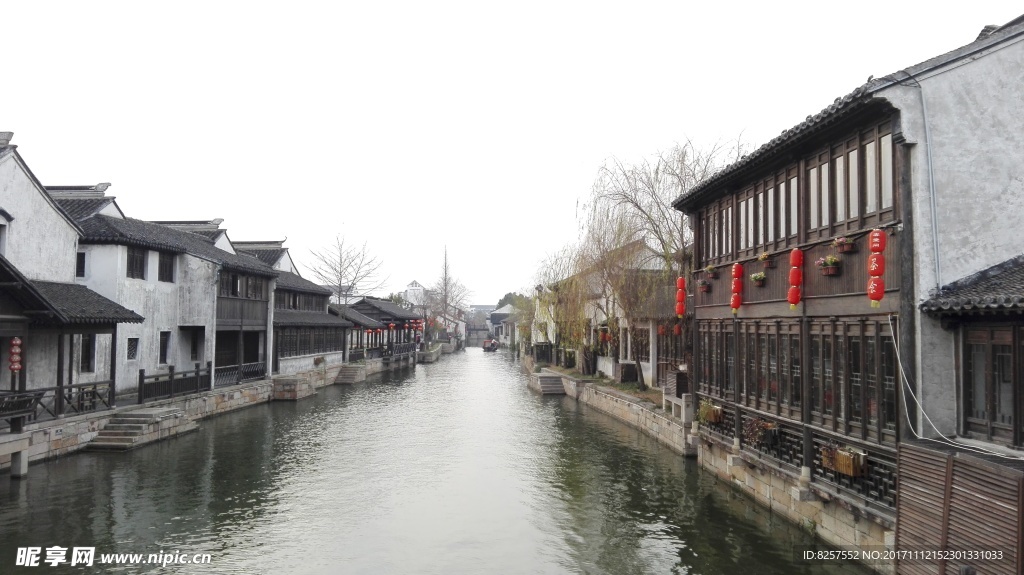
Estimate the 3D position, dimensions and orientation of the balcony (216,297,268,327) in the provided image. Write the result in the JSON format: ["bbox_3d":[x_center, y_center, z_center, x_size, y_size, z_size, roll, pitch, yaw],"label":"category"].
[{"bbox_3d":[-12.994,1.152,35.549,0.150,1.200,5.280,0,-3,6],"label":"balcony"}]

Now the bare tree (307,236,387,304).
[{"bbox_3d":[-12.497,0.799,55.250,5.907,9.639,6.000,0,-3,-2],"label":"bare tree"}]

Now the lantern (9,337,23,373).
[{"bbox_3d":[-14.604,1.972,21.562,0.391,1.059,0.391,0,-3,-2],"label":"lantern"}]

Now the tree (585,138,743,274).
[{"bbox_3d":[4.965,-0.393,23.025,5.013,8.681,5.200,0,-3,-2],"label":"tree"}]

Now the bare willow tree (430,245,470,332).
[{"bbox_3d":[-8.866,1.150,102.766,5.629,13.859,5.400,0,-3,-2],"label":"bare willow tree"}]

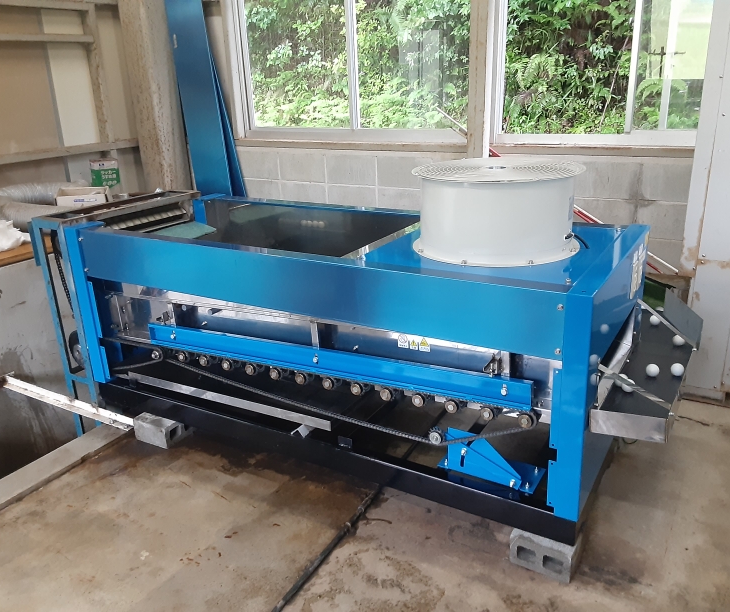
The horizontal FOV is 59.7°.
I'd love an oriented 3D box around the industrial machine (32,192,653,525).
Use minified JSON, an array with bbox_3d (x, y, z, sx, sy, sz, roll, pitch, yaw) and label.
[{"bbox_3d":[-0.166,0.055,2.818,2.440,0.810,0.950,9,22,30],"label":"industrial machine"}]

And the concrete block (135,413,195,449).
[{"bbox_3d":[-0.898,0.538,2.886,0.190,0.100,0.190,9,22,30],"label":"concrete block"}]

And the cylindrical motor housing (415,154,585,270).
[{"bbox_3d":[0.462,-0.344,2.245,0.590,0.270,0.590,-2,19,1],"label":"cylindrical motor housing"}]

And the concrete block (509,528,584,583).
[{"bbox_3d":[0.592,0.763,2.060,0.190,0.100,0.190,9,22,30],"label":"concrete block"}]

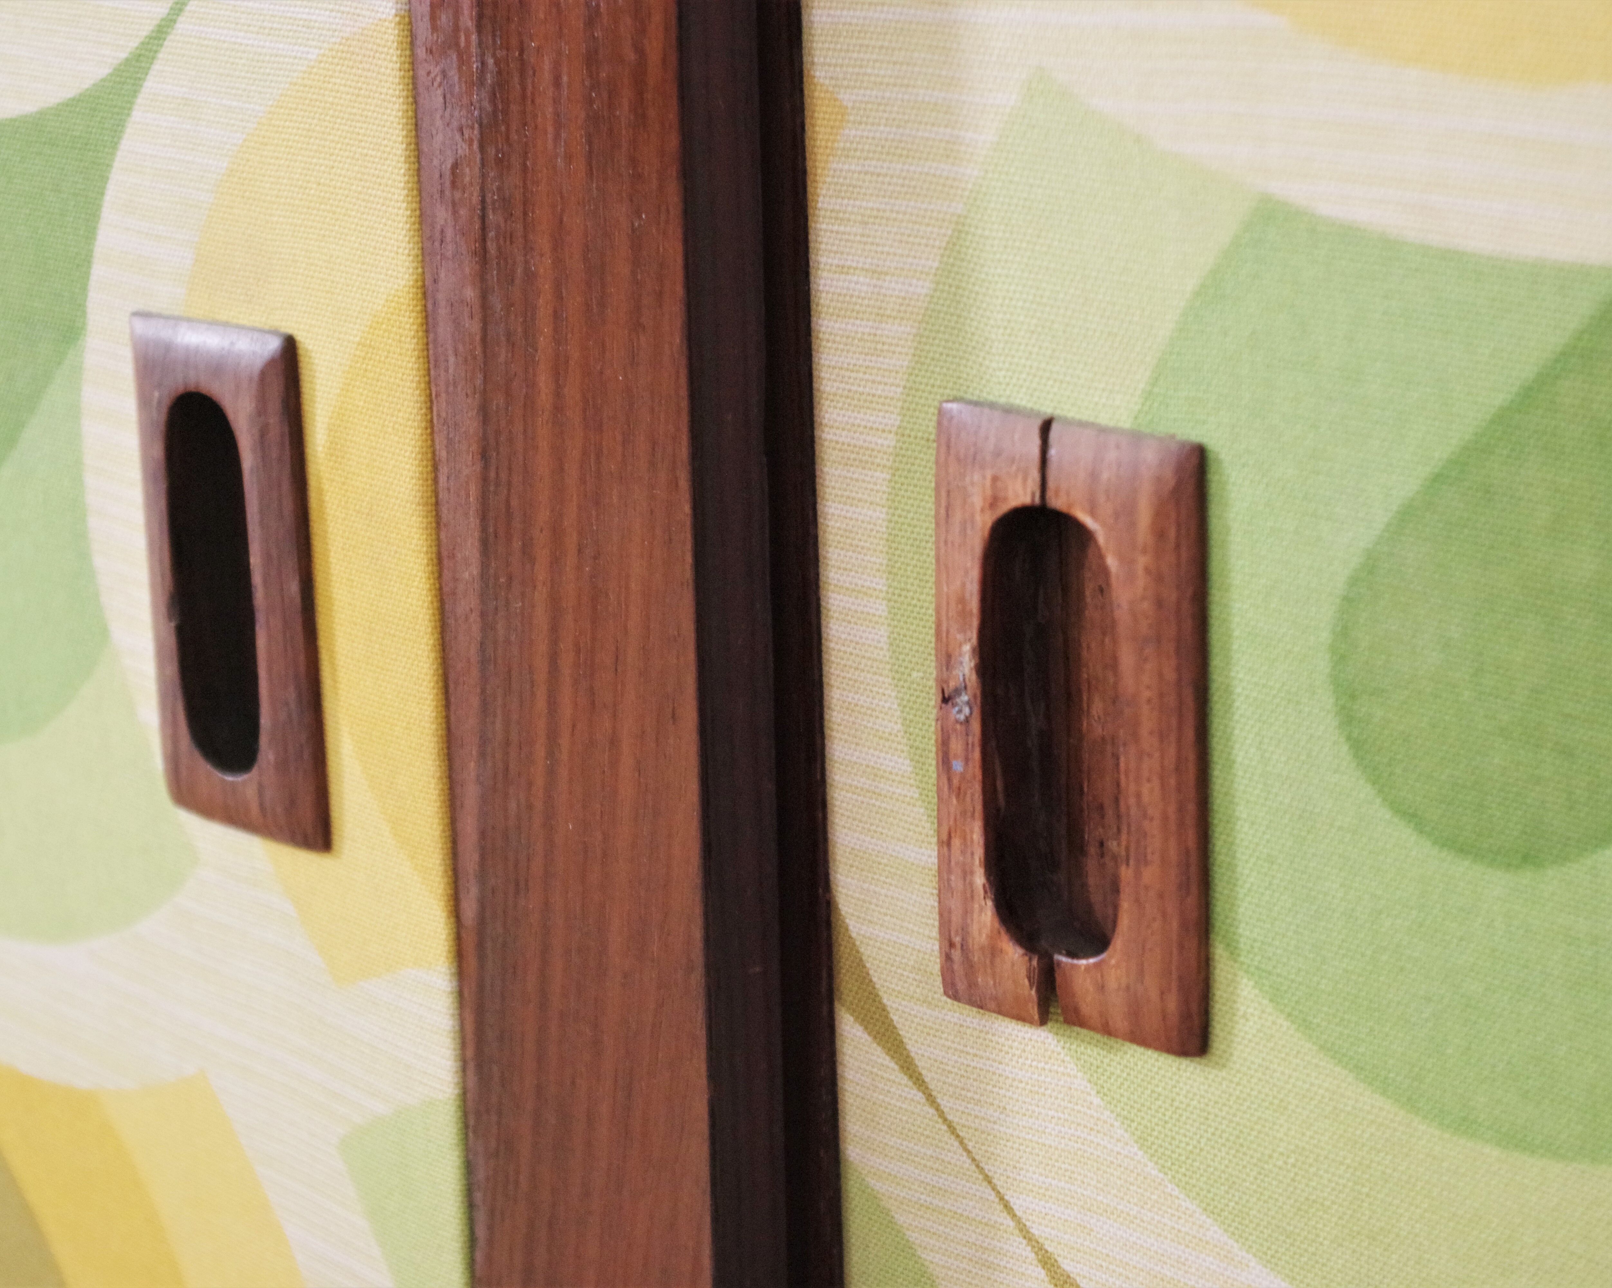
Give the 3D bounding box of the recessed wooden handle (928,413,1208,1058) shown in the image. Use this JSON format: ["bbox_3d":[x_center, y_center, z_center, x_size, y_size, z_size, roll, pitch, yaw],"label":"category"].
[{"bbox_3d":[0.036,0.011,0.423,0.043,0.082,0.013,10,18,42],"label":"recessed wooden handle"}]

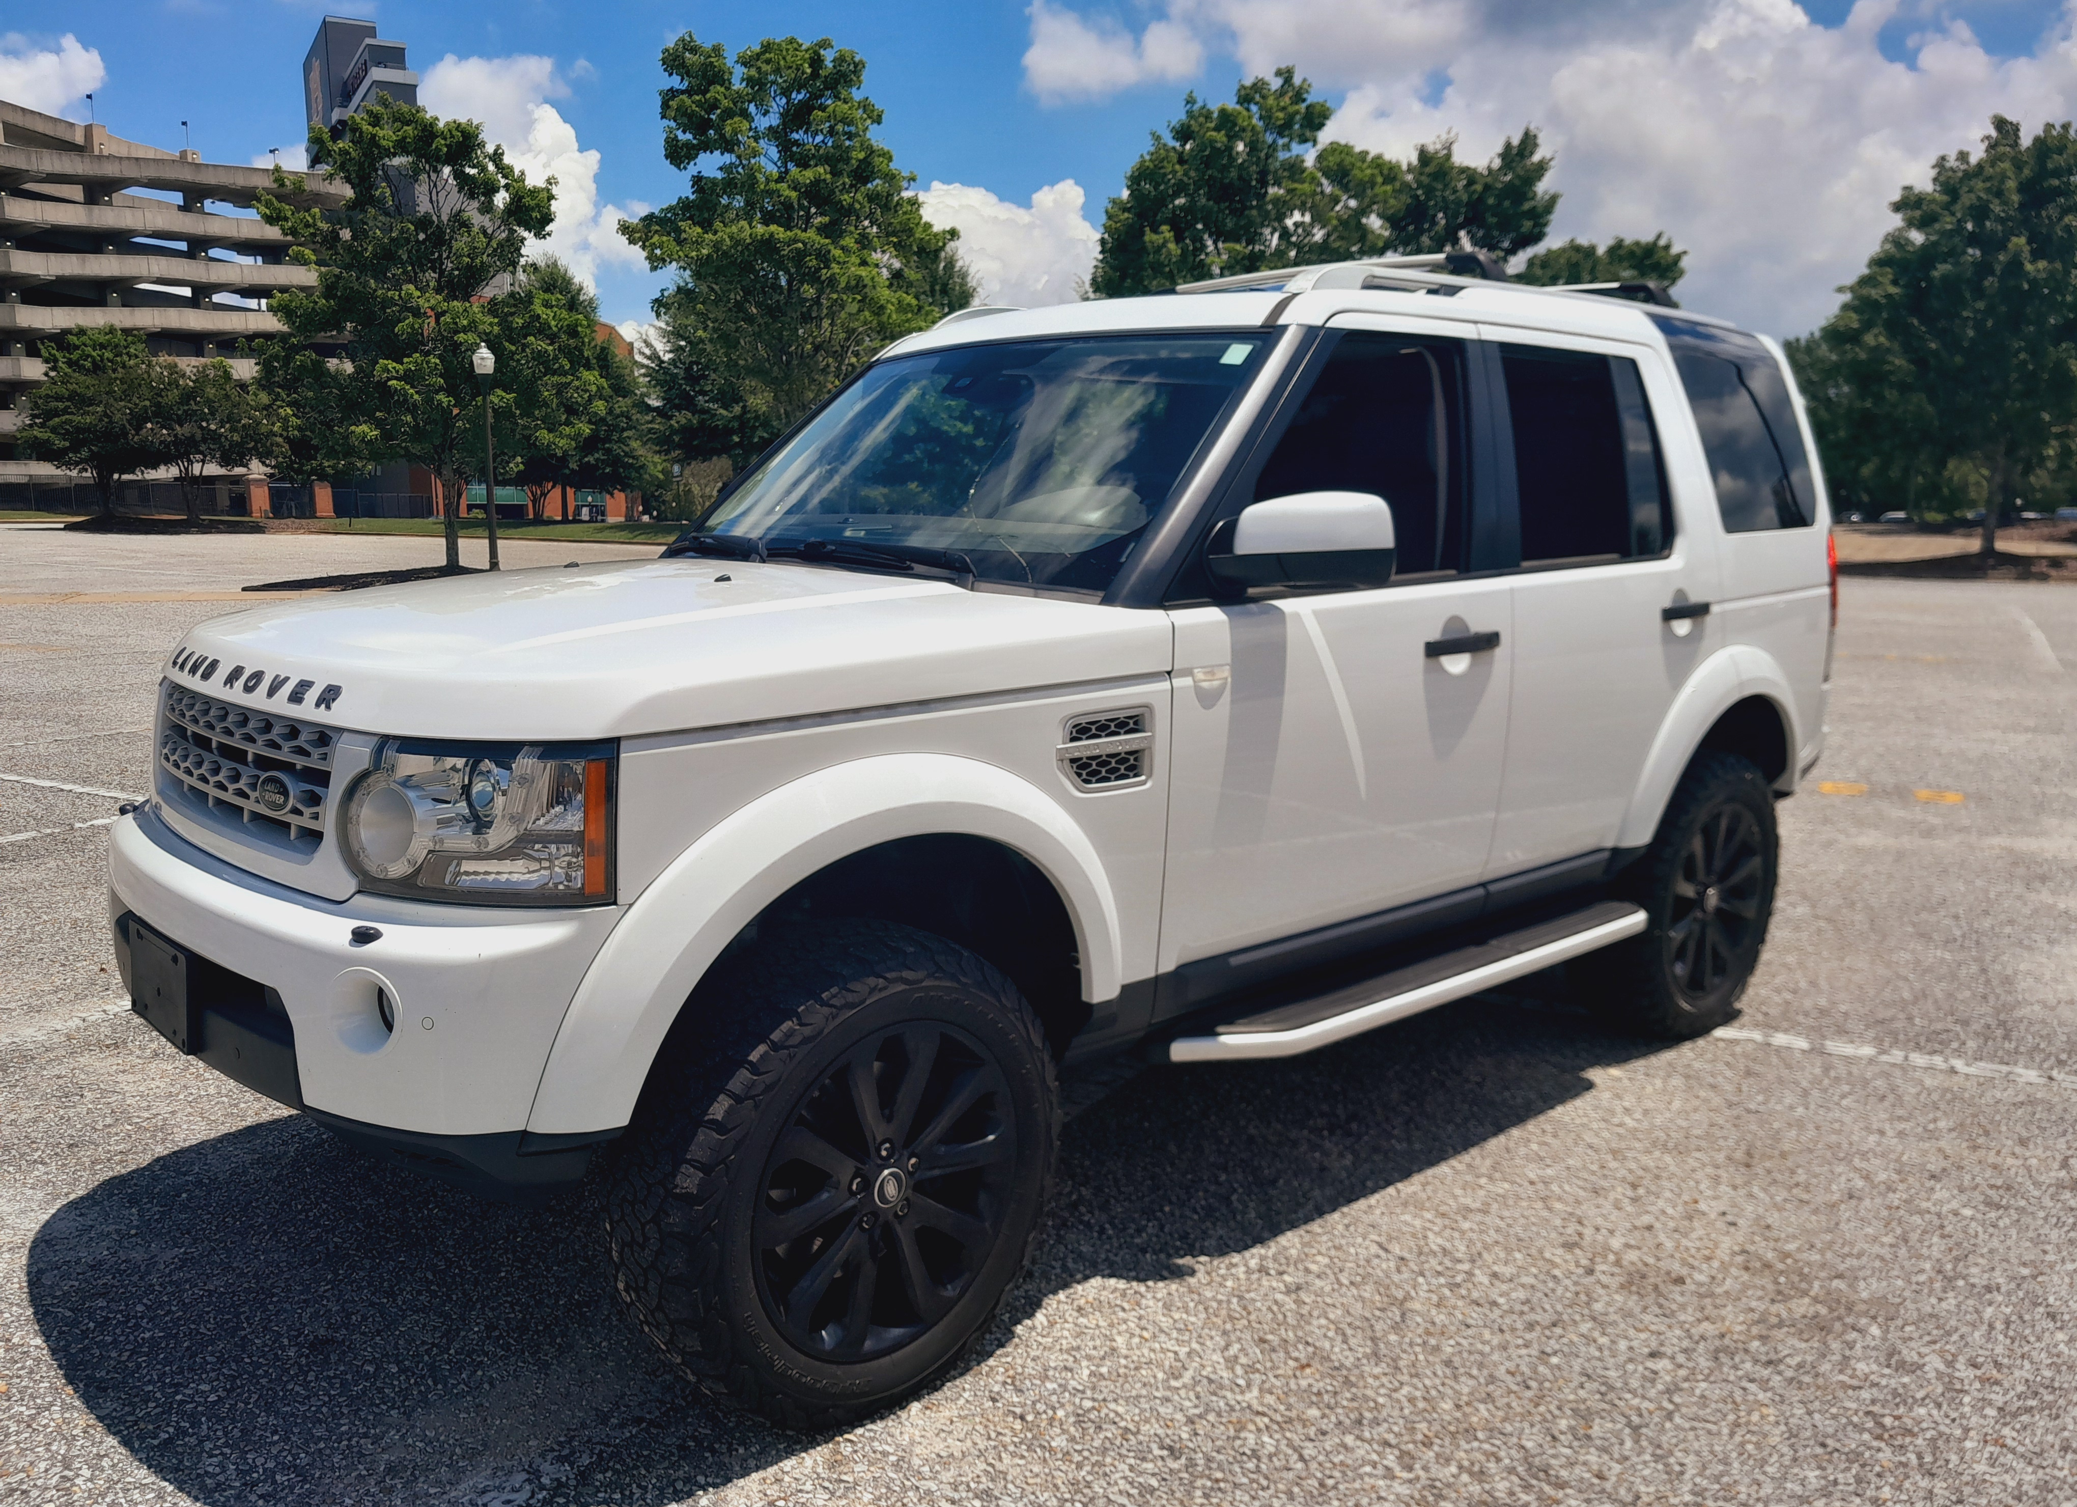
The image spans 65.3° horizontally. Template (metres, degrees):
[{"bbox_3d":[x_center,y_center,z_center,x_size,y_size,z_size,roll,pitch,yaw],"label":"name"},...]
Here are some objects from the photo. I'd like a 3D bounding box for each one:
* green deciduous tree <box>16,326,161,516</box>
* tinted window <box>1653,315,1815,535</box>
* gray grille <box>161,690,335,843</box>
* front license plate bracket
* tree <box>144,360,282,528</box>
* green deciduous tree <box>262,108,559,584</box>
[{"bbox_3d":[-32.840,-11.470,56.000,5.000,6.550,4.800,-5,11,-30],"label":"green deciduous tree"},{"bbox_3d":[1.971,-0.919,4.568,0.720,0.580,0.130,-8,1,-41],"label":"tinted window"},{"bbox_3d":[-1.393,0.014,2.731,0.120,0.213,0.960,-8,13,-41],"label":"gray grille"},{"bbox_3d":[-1.462,0.391,2.732,0.030,0.172,0.335,-8,13,-41],"label":"front license plate bracket"},{"bbox_3d":[-26.484,-10.078,52.000,4.300,5.450,4.100,-5,11,-27],"label":"tree"},{"bbox_3d":[-12.087,-7.766,30.308,5.710,8.570,5.710,0,9,0],"label":"green deciduous tree"}]

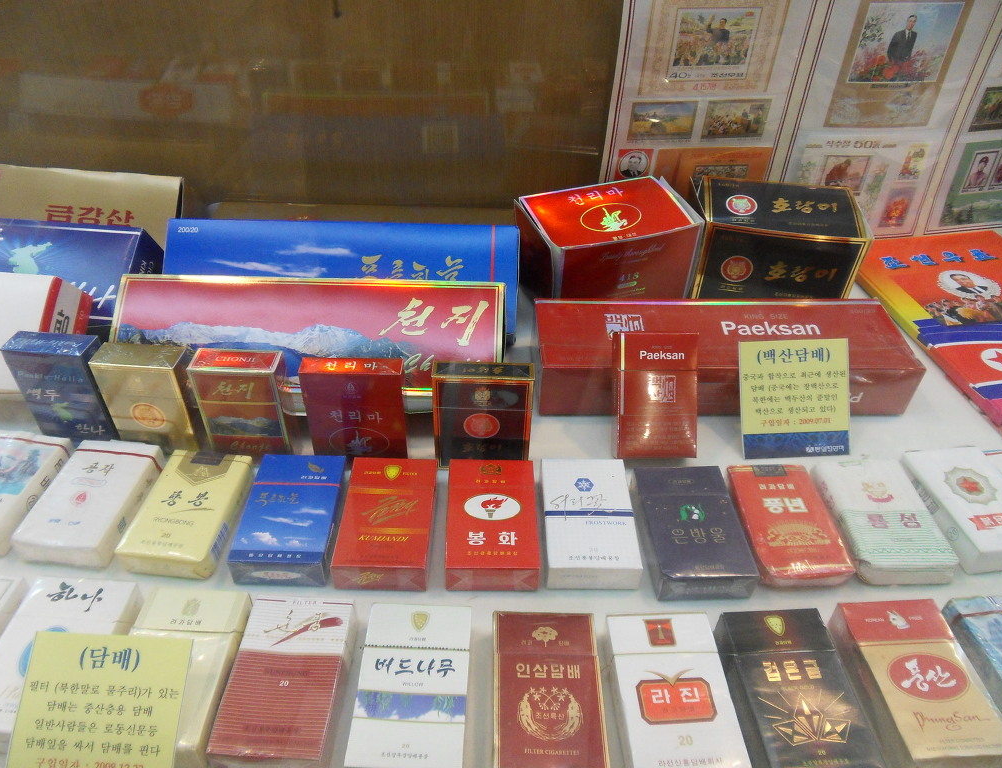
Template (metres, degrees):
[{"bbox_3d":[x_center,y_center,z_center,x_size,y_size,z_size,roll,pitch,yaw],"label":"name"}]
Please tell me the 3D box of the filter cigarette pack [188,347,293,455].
[{"bbox_3d":[-0.172,0.018,0.485,0.054,0.087,0.022,2,41,1],"label":"filter cigarette pack"}]

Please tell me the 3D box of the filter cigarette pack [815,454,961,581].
[{"bbox_3d":[0.242,0.088,0.461,0.059,0.022,0.081,0,41,-2],"label":"filter cigarette pack"}]

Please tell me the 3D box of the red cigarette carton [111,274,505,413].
[{"bbox_3d":[-0.139,-0.028,0.533,0.282,0.046,0.089,1,71,-1],"label":"red cigarette carton"}]

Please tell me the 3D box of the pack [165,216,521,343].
[{"bbox_3d":[-0.129,-0.083,0.591,0.281,0.045,0.089,1,84,-1],"label":"pack"}]

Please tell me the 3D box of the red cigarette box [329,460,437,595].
[{"bbox_3d":[-0.071,0.087,0.451,0.055,0.022,0.086,1,41,0],"label":"red cigarette box"}]

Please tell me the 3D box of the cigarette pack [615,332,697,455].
[{"bbox_3d":[0.109,0.008,0.502,0.055,0.087,0.022,0,4,-3],"label":"cigarette pack"}]

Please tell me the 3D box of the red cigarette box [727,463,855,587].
[{"bbox_3d":[0.182,0.090,0.459,0.056,0.019,0.083,1,41,-1],"label":"red cigarette box"}]

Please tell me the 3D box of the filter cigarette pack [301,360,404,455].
[{"bbox_3d":[-0.095,0.022,0.476,0.063,0.086,0.016,1,39,-1],"label":"filter cigarette pack"}]

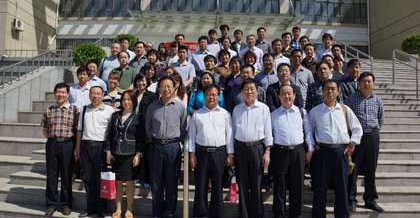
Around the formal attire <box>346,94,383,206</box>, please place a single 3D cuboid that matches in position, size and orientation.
[{"bbox_3d":[1.920,0.495,3.960,0.480,1.400,0.280,0,0,10],"label":"formal attire"}]

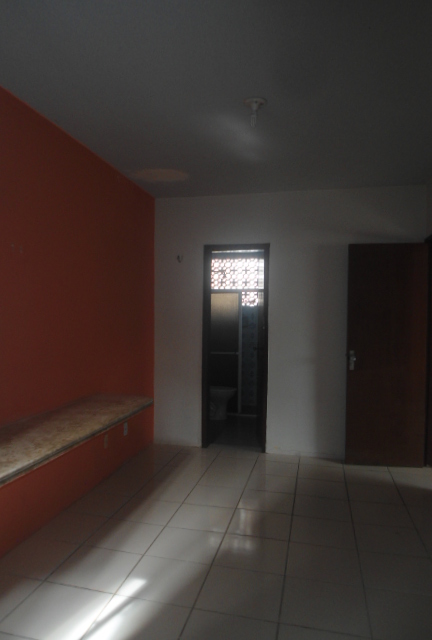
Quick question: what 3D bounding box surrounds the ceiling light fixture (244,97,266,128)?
[{"bbox_3d":[0.222,-1.186,2.775,0.134,0.154,0.134,1,1,12],"label":"ceiling light fixture"}]

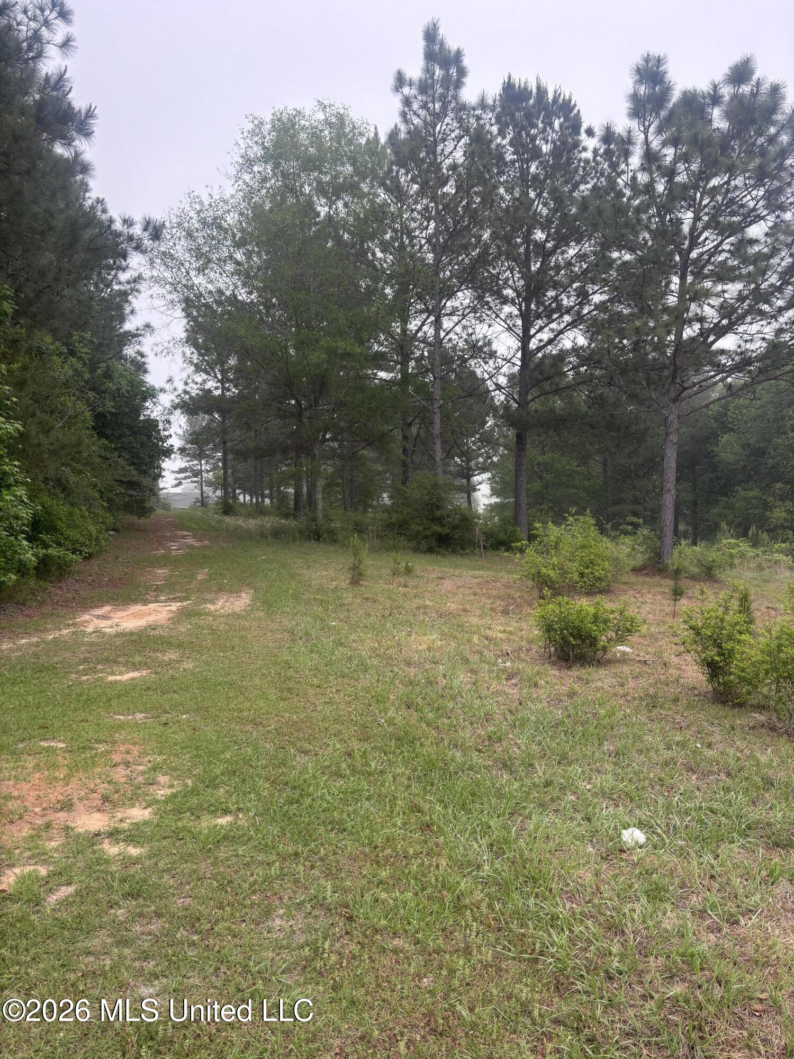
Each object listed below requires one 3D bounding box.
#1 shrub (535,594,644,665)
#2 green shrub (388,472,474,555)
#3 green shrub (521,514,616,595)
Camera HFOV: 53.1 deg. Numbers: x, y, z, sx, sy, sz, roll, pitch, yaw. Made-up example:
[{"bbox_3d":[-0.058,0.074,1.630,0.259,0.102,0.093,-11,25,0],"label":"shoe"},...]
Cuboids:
[{"bbox_3d":[1.900,0.938,7.841,1.000,0.630,0.850,0,2,0],"label":"shrub"},{"bbox_3d":[1.032,-0.543,24.197,2.500,2.350,2.200,0,2,0],"label":"green shrub"},{"bbox_3d":[2.897,0.391,13.424,1.500,1.300,1.350,0,2,0],"label":"green shrub"}]

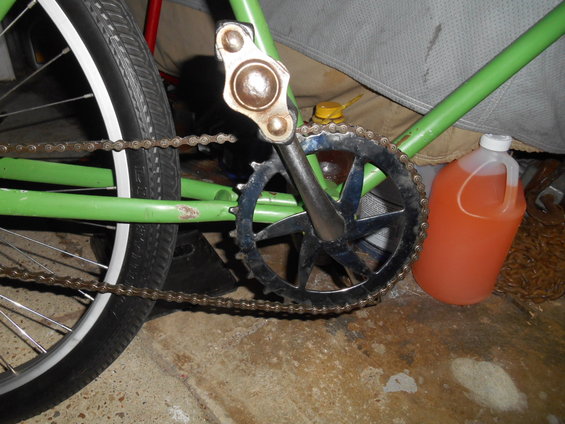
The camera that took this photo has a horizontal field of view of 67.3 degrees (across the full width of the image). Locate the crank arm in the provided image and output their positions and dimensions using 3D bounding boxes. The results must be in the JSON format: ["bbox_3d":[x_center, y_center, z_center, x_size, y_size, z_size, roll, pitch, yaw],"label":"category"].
[{"bbox_3d":[0.010,-0.042,0.335,0.044,0.214,0.141,-23,19,7],"label":"crank arm"}]

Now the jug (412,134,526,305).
[{"bbox_3d":[0.325,0.008,0.728,0.150,0.300,0.150,-13,37,-19],"label":"jug"}]

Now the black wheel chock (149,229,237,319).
[{"bbox_3d":[-0.196,0.080,0.737,0.210,0.138,0.115,-15,36,-32],"label":"black wheel chock"}]

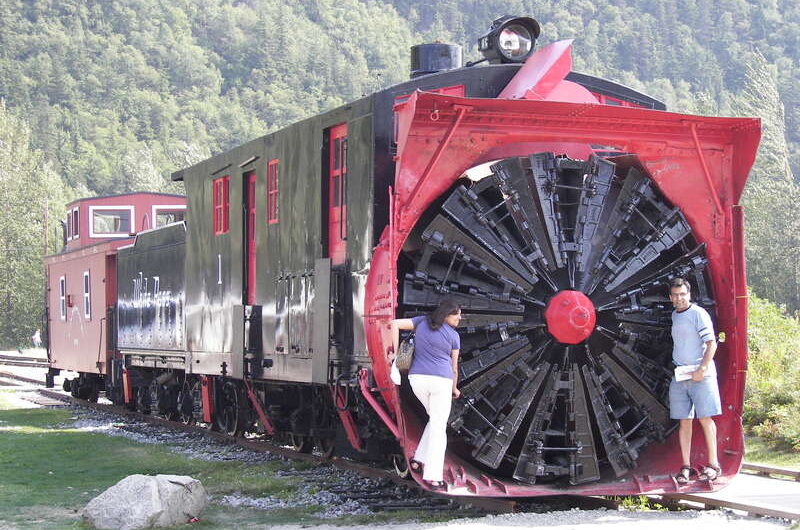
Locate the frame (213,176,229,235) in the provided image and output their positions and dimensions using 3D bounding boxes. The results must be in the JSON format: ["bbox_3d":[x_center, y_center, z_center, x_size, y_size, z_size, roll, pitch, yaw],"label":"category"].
[{"bbox_3d":[-2.151,-0.715,26.832,0.080,0.680,0.980,0,-2,-16],"label":"frame"}]

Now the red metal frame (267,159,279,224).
[{"bbox_3d":[-1.351,-0.797,23.953,0.080,0.680,0.620,0,-2,-16],"label":"red metal frame"}]

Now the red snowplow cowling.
[{"bbox_3d":[1.391,-0.022,19.251,3.100,3.950,1.750,0,-2,-16],"label":"red snowplow cowling"}]

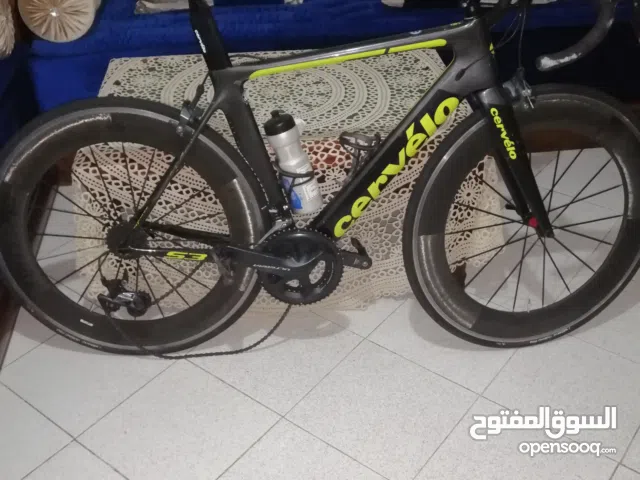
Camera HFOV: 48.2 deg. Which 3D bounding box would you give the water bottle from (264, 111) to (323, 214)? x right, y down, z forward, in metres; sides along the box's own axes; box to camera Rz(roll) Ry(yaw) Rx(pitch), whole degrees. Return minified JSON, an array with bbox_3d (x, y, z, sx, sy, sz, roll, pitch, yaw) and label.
[{"bbox_3d":[-0.064,-0.180,1.638,0.074,0.241,0.074,-14,24,6],"label":"water bottle"}]

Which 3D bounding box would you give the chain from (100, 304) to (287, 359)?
[{"bbox_3d":[-0.297,0.232,1.794,0.465,0.166,0.036,-1,34,0],"label":"chain"}]

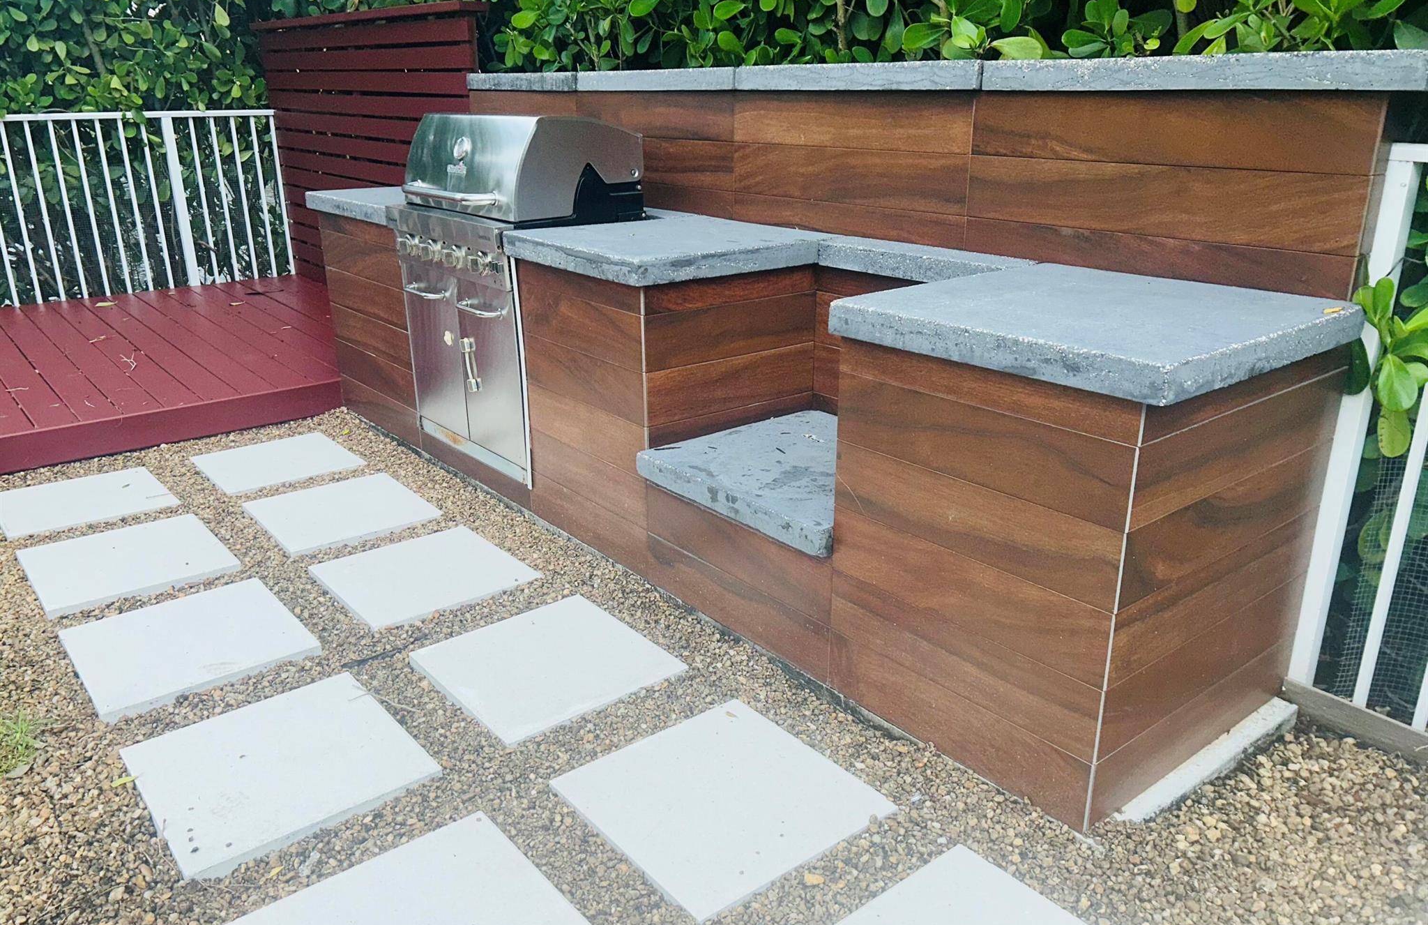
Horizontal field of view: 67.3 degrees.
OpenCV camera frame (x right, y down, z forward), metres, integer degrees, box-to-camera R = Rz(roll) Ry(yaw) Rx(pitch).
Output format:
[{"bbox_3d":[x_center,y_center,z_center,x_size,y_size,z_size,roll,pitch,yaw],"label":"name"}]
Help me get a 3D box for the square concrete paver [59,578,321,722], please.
[{"bbox_3d":[-1.264,0.444,2.587,0.464,0.045,0.464,-15,24,-36],"label":"square concrete paver"}]

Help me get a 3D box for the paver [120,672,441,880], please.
[{"bbox_3d":[-0.855,0.608,2.112,0.464,0.045,0.464,-15,24,-36],"label":"paver"}]

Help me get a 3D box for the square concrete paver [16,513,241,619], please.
[{"bbox_3d":[-1.654,0.291,3.034,0.464,0.045,0.464,-15,24,-36],"label":"square concrete paver"}]

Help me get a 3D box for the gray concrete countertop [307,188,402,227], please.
[{"bbox_3d":[-1.085,-1.016,4.214,0.745,0.066,0.858,-15,24,-36],"label":"gray concrete countertop"}]

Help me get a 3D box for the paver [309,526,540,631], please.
[{"bbox_3d":[-0.791,0.322,2.934,0.464,0.045,0.464,-15,24,-36],"label":"paver"}]

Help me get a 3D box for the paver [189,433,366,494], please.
[{"bbox_3d":[-1.552,0.014,3.830,0.464,0.045,0.464,-15,24,-36],"label":"paver"}]

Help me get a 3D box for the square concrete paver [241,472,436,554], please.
[{"bbox_3d":[-1.170,0.168,3.383,0.464,0.045,0.464,-15,24,-36],"label":"square concrete paver"}]

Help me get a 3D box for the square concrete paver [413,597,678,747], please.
[{"bbox_3d":[-0.381,0.480,2.476,0.464,0.045,0.464,-15,24,-36],"label":"square concrete paver"}]

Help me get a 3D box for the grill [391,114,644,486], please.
[{"bbox_3d":[-0.674,-0.583,3.561,0.568,1.094,0.839,-15,24,-36],"label":"grill"}]

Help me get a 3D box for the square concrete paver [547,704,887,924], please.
[{"bbox_3d":[0.013,0.640,2.008,0.464,0.045,0.464,-15,24,-36],"label":"square concrete paver"}]

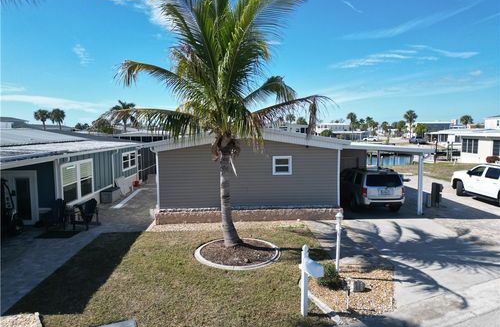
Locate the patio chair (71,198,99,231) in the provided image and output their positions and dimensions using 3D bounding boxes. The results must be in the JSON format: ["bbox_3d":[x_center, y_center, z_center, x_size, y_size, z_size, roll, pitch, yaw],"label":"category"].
[{"bbox_3d":[-6.294,1.926,13.127,0.820,1.000,0.750,5,7,45],"label":"patio chair"}]

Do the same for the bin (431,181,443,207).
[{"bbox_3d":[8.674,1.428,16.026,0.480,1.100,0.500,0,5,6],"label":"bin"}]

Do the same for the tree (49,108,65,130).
[{"bbox_3d":[-45.609,-8.401,82.436,3.310,8.930,3.310,0,6,0],"label":"tree"}]

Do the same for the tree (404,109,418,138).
[{"bbox_3d":[46.622,-11.097,100.448,3.890,9.170,3.890,0,6,0],"label":"tree"}]

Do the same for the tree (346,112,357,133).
[{"bbox_3d":[31.161,-11.179,106.412,3.000,8.440,3.000,0,6,0],"label":"tree"}]

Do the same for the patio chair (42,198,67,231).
[{"bbox_3d":[-7.424,1.935,13.176,0.750,1.000,0.820,-5,7,-37],"label":"patio chair"}]

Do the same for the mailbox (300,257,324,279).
[{"bbox_3d":[1.155,1.904,6.364,0.180,0.230,0.450,-3,6,-21],"label":"mailbox"}]

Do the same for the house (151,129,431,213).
[{"bbox_3d":[1.397,-0.218,20.819,11.560,3.670,14.500,-1,5,-4],"label":"house"}]

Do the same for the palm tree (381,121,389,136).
[{"bbox_3d":[55.239,-13.951,142.319,2.990,6.530,2.990,0,6,0],"label":"palm tree"}]

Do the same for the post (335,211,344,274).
[{"bbox_3d":[2.201,1.958,8.627,0.180,1.560,0.180,-1,5,-3],"label":"post"}]

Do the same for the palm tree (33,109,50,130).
[{"bbox_3d":[-37.237,-5.810,62.372,3.200,8.090,3.200,-1,5,0],"label":"palm tree"}]

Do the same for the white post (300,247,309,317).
[{"bbox_3d":[1.079,2.337,6.885,0.100,1.485,0.100,-2,6,-19],"label":"white post"}]

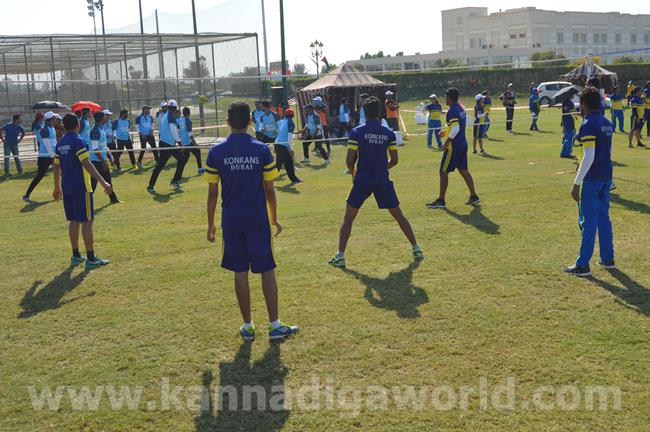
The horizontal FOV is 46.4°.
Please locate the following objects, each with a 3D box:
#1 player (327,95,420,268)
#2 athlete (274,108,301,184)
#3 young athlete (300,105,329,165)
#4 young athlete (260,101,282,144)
[{"bbox_3d":[0.517,-0.365,7.748,0.950,1.700,0.480,-4,9,-13],"label":"player"},{"bbox_3d":[-0.827,-1.543,16.700,0.700,1.620,0.550,-8,10,-33],"label":"athlete"},{"bbox_3d":[-0.283,-2.195,20.400,0.650,1.600,0.550,-9,11,-36],"label":"young athlete"},{"bbox_3d":[-1.316,-1.944,18.300,0.600,1.660,0.450,-1,9,6],"label":"young athlete"}]

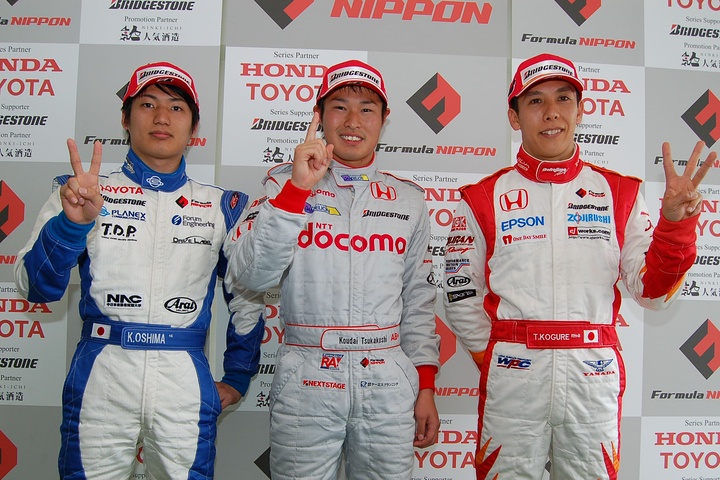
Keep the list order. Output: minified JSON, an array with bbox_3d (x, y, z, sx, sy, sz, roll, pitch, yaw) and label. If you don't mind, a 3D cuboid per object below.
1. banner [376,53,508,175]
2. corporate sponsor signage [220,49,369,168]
[{"bbox_3d":[0.251,-0.406,1.721,0.444,0.385,0.020,2,-2,-2],"label":"banner"},{"bbox_3d":[-0.206,-0.417,1.706,0.453,0.385,0.020,2,-2,-2],"label":"corporate sponsor signage"}]

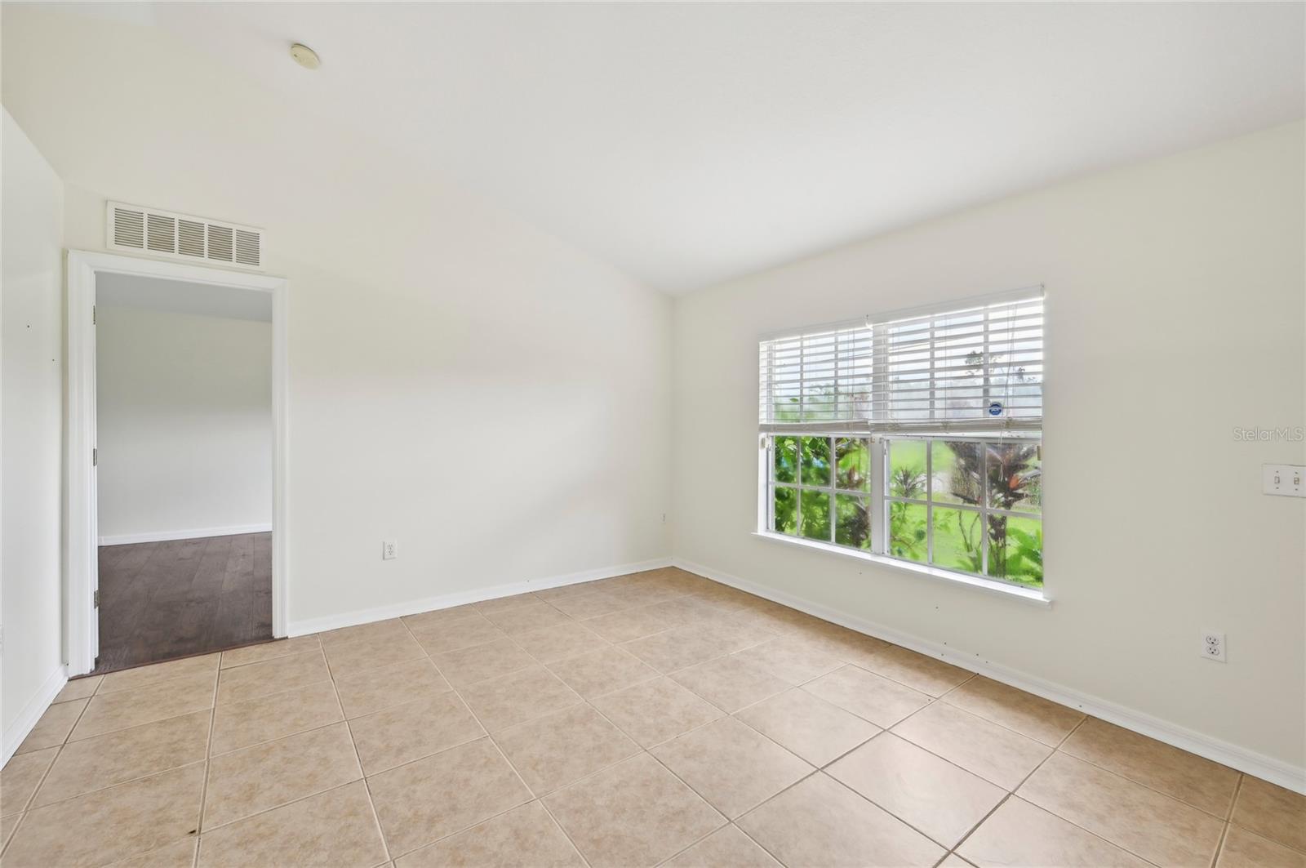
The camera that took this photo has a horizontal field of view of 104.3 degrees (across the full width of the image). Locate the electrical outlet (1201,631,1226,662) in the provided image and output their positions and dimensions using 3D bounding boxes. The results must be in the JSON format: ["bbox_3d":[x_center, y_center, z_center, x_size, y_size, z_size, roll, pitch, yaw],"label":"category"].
[{"bbox_3d":[2.161,0.817,1.955,0.010,0.115,0.070,1,0,-35],"label":"electrical outlet"}]

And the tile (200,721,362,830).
[{"bbox_3d":[-1.343,1.224,1.851,0.448,0.011,0.448,1,0,-38],"label":"tile"}]

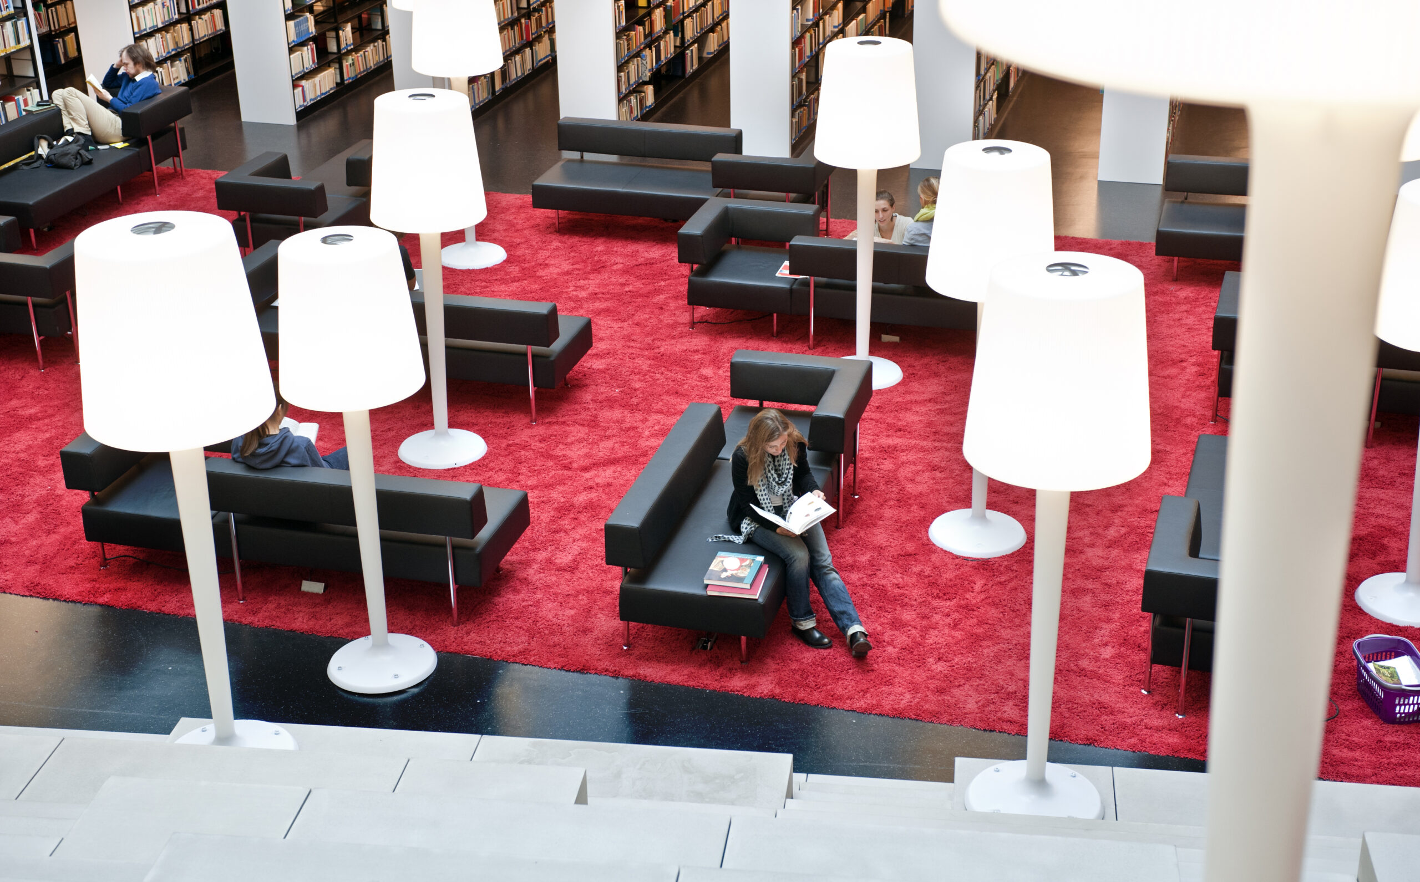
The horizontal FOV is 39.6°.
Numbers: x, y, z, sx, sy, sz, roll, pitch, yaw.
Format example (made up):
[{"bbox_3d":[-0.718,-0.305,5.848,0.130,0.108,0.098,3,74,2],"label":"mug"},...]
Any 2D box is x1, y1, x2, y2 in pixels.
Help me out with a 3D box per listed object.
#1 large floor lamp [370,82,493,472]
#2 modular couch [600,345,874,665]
[{"bbox_3d":[-1.729,-1.001,12.336,0.710,2.370,0.710,-1,25,0],"label":"large floor lamp"},{"bbox_3d":[0.237,0.320,11.315,0.918,0.763,2.476,6,26,14],"label":"modular couch"}]

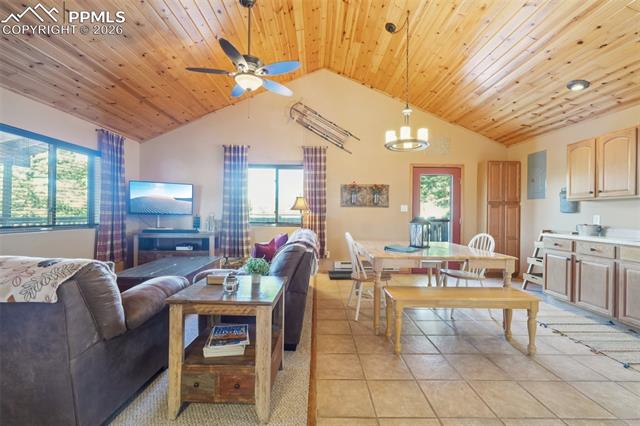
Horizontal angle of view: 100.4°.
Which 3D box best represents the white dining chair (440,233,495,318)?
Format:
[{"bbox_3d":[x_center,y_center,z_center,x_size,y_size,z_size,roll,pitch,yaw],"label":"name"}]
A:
[{"bbox_3d":[1.710,0.706,3.184,0.510,0.936,0.460,1,0,-4],"label":"white dining chair"}]

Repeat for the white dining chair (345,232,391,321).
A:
[{"bbox_3d":[0.545,0.692,3.094,0.520,0.936,0.460,1,0,-9],"label":"white dining chair"}]

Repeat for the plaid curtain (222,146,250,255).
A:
[{"bbox_3d":[-1.589,-0.207,5.010,0.550,2.110,0.120,1,0,0],"label":"plaid curtain"}]

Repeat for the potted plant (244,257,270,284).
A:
[{"bbox_3d":[-0.431,0.393,1.836,0.177,0.190,0.177,1,0,0],"label":"potted plant"}]

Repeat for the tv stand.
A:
[{"bbox_3d":[-2.530,0.784,4.820,1.340,0.820,0.400,0,0,-4],"label":"tv stand"}]

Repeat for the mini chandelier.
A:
[{"bbox_3d":[1.022,-1.579,3.141,0.530,1.610,0.550,1,0,0],"label":"mini chandelier"}]

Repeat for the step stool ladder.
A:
[{"bbox_3d":[3.348,0.730,3.958,0.430,0.930,0.420,1,0,0],"label":"step stool ladder"}]

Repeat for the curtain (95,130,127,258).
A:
[{"bbox_3d":[-3.344,-0.225,4.242,0.120,2.110,0.580,1,0,0],"label":"curtain"}]

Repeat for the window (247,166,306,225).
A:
[{"bbox_3d":[-0.840,-0.345,5.190,1.130,1.180,0.100,0,0,0],"label":"window"}]

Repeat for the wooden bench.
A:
[{"bbox_3d":[1.230,0.955,2.405,1.210,0.450,0.385,0,0,0],"label":"wooden bench"}]

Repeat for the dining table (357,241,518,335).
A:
[{"bbox_3d":[1.222,0.811,3.270,1.340,0.750,1.480,0,0,3],"label":"dining table"}]

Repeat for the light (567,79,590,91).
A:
[{"bbox_3d":[3.068,-1.519,3.163,0.200,0.040,0.200,23,0,0],"label":"light"}]

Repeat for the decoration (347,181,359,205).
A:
[{"bbox_3d":[0.616,-0.388,5.080,0.230,0.460,0.120,0,0,0],"label":"decoration"}]

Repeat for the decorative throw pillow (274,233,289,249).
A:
[{"bbox_3d":[-0.575,0.446,3.445,0.410,0.410,0.150,1,-20,30],"label":"decorative throw pillow"}]

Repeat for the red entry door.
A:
[{"bbox_3d":[2.267,0.150,5.160,0.930,2.050,0.060,0,0,0],"label":"red entry door"}]

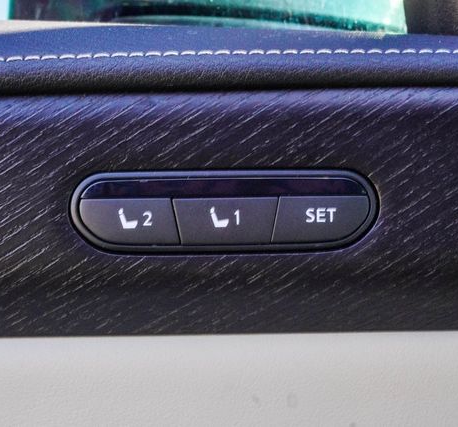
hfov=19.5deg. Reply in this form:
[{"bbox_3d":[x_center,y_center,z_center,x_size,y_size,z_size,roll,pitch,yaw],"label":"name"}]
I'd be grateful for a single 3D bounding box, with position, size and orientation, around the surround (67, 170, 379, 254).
[{"bbox_3d":[-0.001,-0.001,0.362,0.082,0.022,0.010,-1,-3,0],"label":"surround"}]

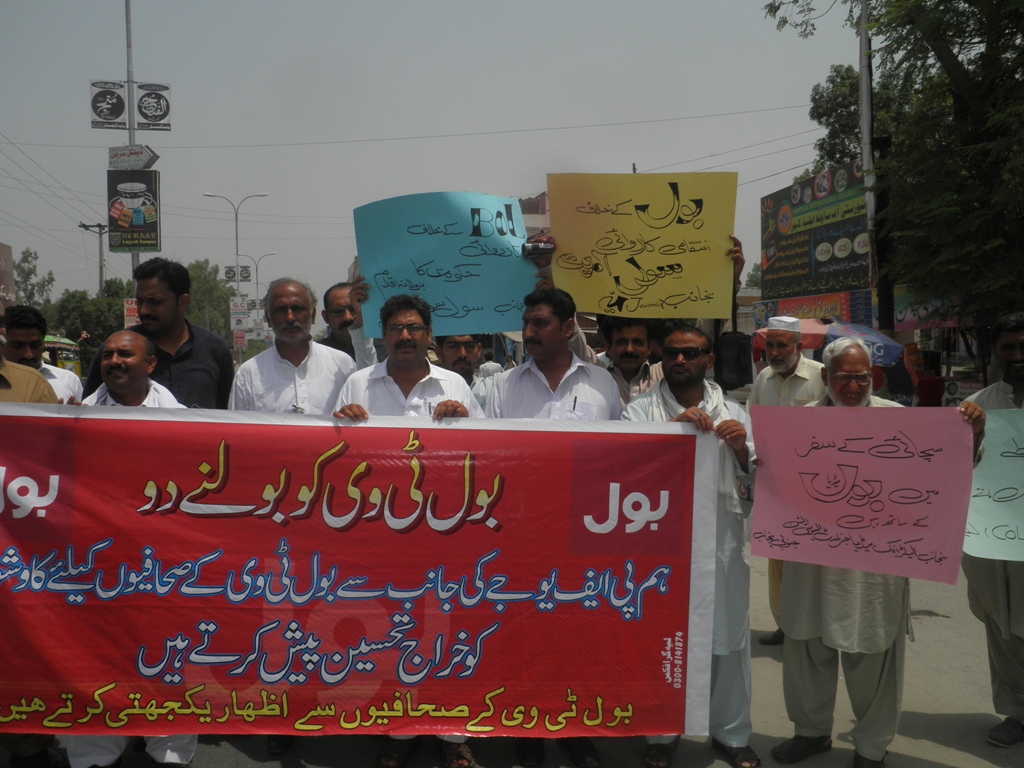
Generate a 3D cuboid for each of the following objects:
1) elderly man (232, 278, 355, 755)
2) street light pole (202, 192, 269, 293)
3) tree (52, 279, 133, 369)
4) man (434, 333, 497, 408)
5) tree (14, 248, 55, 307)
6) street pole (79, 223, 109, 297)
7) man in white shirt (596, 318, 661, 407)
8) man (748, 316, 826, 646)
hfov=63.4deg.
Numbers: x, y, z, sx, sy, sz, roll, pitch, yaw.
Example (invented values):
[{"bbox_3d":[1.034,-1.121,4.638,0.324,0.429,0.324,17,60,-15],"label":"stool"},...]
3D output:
[{"bbox_3d":[-0.818,0.502,3.214,0.520,1.815,0.360,-1,3,-7],"label":"elderly man"},{"bbox_3d":[-14.510,-5.229,44.240,3.400,9.794,0.300,-2,3,-15],"label":"street light pole"},{"bbox_3d":[-19.059,-2.391,38.120,4.400,4.905,4.200,-2,3,-24],"label":"tree"},{"bbox_3d":[-0.192,0.565,3.460,0.500,1.640,0.320,-1,3,-2],"label":"man"},{"bbox_3d":[-26.556,-3.857,46.180,3.200,7.346,3.200,-2,3,-24],"label":"tree"},{"bbox_3d":[-23.318,-4.736,47.217,2.100,8.869,0.350,-2,3,-18],"label":"street pole"},{"bbox_3d":[0.535,0.526,3.661,0.500,1.670,0.320,-1,3,6],"label":"man in white shirt"},{"bbox_3d":[1.435,0.482,4.291,0.520,1.660,0.340,0,3,22],"label":"man"}]

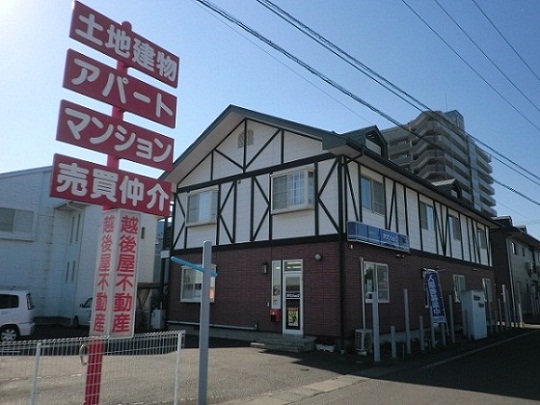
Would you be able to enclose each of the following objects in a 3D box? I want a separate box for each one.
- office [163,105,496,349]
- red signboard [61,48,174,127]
[{"bbox_3d":[4.956,2.058,21.382,9.204,8.177,19.647,-9,-15,39],"label":"office"},{"bbox_3d":[-2.294,-1.732,6.468,0.080,0.594,1.918,-9,-15,39],"label":"red signboard"}]

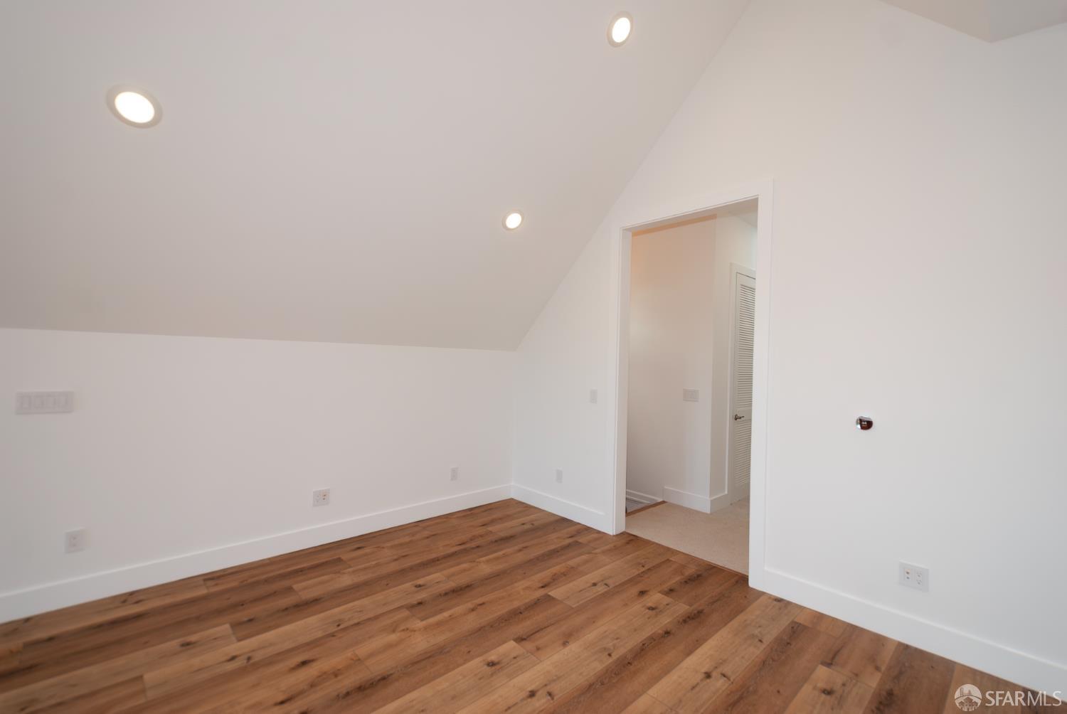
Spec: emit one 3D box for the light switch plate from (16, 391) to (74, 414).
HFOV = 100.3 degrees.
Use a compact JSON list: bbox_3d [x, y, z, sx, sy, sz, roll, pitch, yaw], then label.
[{"bbox_3d":[-2.580,0.242,2.354,0.207,0.116,0.010,2,-1,-43],"label":"light switch plate"}]

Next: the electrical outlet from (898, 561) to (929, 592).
[{"bbox_3d":[1.958,1.133,2.290,0.010,0.116,0.116,2,-1,-43],"label":"electrical outlet"}]

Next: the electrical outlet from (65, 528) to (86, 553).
[{"bbox_3d":[-2.506,1.010,2.435,0.073,0.116,0.010,2,-1,-43],"label":"electrical outlet"}]

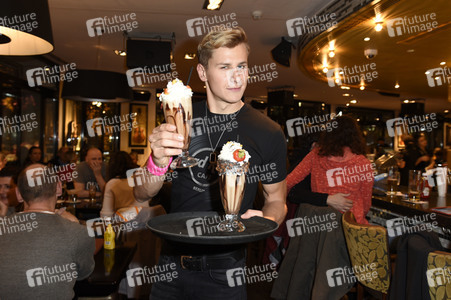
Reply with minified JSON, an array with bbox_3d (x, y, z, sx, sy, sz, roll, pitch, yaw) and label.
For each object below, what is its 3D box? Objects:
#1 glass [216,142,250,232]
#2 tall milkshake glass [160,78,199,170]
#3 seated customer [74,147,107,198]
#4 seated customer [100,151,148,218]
[{"bbox_3d":[0.021,0.098,0.975,0.094,0.243,0.094,1,1,0],"label":"glass"},{"bbox_3d":[-0.119,-0.077,0.940,0.093,0.238,0.093,-6,9,0],"label":"tall milkshake glass"},{"bbox_3d":[-1.380,0.620,3.670,0.520,1.270,0.780,0,1,-29],"label":"seated customer"},{"bbox_3d":[-0.930,0.640,3.250,0.480,1.240,0.750,0,1,-20],"label":"seated customer"}]

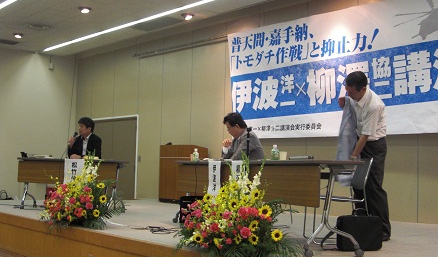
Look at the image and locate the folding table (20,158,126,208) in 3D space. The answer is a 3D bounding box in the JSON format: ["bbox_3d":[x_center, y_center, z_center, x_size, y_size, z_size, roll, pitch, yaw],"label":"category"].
[{"bbox_3d":[-2.022,0.794,8.117,1.500,0.700,0.450,1,-4,12],"label":"folding table"}]

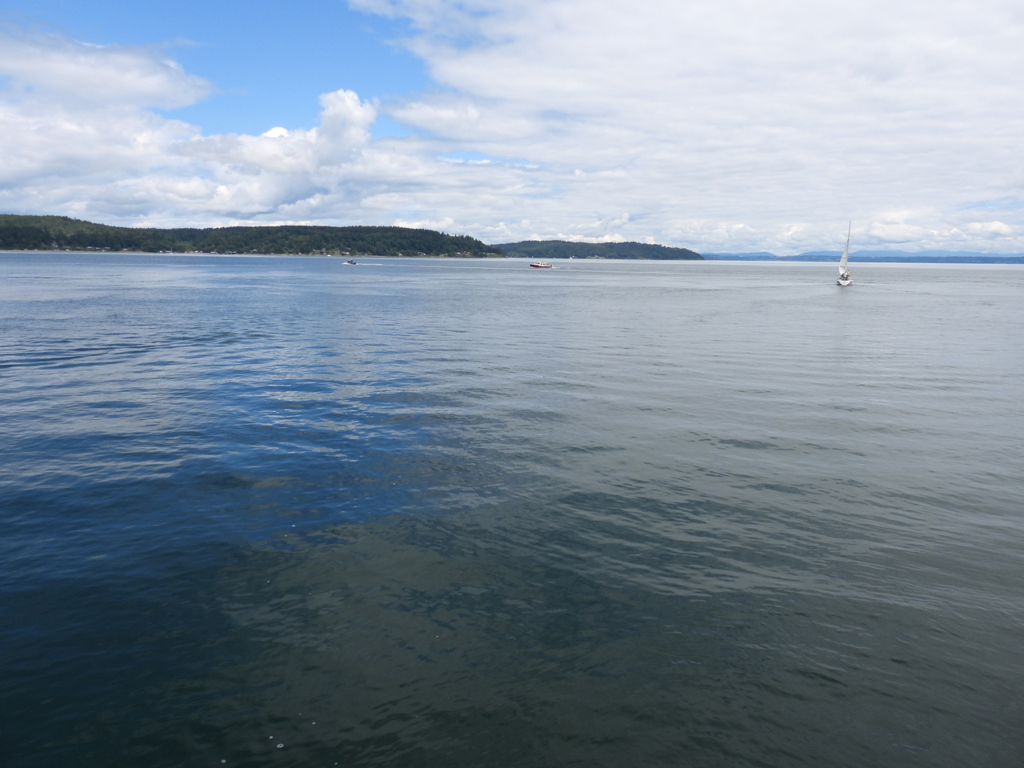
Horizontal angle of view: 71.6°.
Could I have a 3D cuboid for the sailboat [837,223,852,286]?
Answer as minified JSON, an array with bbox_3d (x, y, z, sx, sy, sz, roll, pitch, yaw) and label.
[{"bbox_3d":[61.248,-23.883,129.574,2.800,11.500,8.700,5,11,24],"label":"sailboat"}]

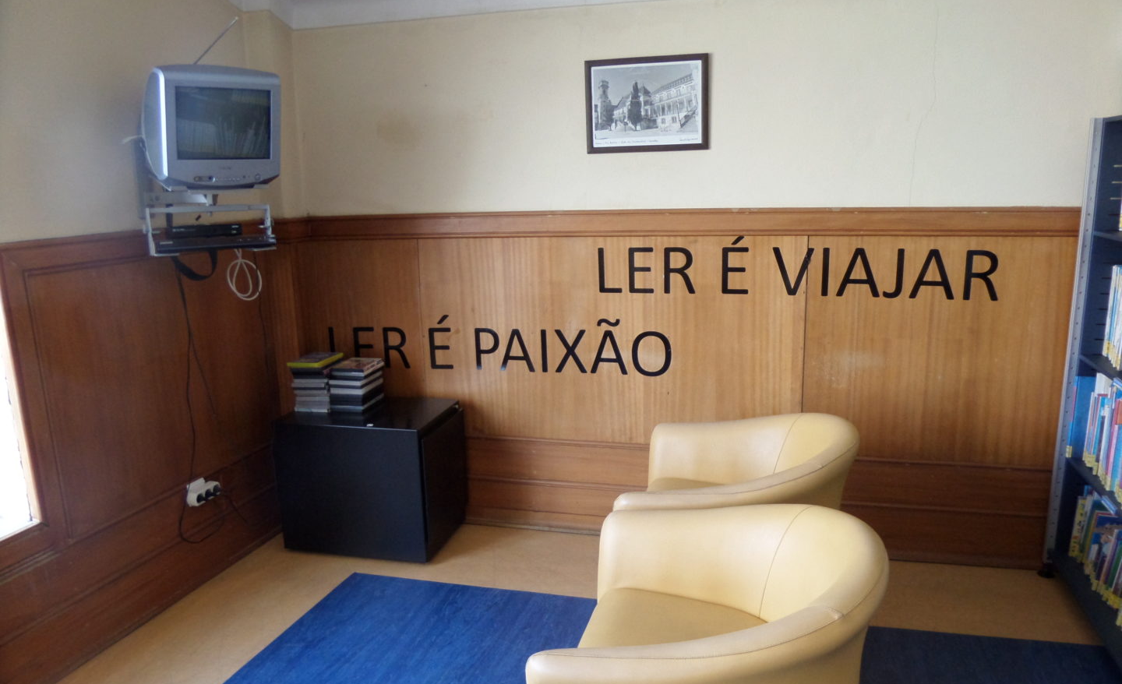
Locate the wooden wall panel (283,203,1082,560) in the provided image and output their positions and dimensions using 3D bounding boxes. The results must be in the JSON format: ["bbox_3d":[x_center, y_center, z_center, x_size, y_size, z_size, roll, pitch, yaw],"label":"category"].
[{"bbox_3d":[0.341,0.146,3.230,2.897,1.285,0.050,2,10,14],"label":"wooden wall panel"}]

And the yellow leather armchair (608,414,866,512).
[{"bbox_3d":[0.513,0.596,2.373,0.600,0.694,0.700,2,10,14],"label":"yellow leather armchair"}]

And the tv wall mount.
[{"bbox_3d":[-1.106,-0.382,2.625,0.360,0.200,0.290,-9,13,-39],"label":"tv wall mount"}]

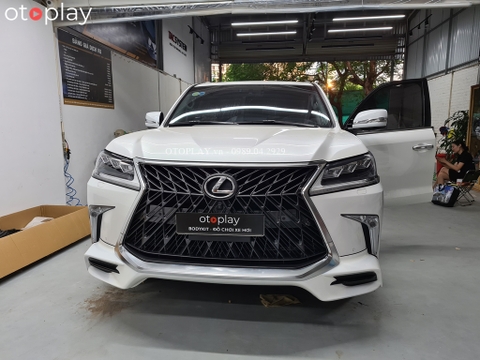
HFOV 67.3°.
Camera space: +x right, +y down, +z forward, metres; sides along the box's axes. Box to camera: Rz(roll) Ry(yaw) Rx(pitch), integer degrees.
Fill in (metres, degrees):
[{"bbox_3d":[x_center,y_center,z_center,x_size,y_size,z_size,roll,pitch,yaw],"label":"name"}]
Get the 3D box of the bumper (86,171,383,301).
[{"bbox_3d":[-0.082,0.314,2.211,1.920,0.680,0.580,1,8,7],"label":"bumper"}]

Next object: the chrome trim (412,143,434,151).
[{"bbox_3d":[1.822,-0.333,3.584,0.250,0.060,0.060,-3,8,-21],"label":"chrome trim"}]

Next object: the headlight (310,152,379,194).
[{"bbox_3d":[0.633,-0.036,2.144,0.460,0.250,0.400,1,8,7],"label":"headlight"}]

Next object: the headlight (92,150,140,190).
[{"bbox_3d":[-0.776,-0.068,2.316,0.460,0.250,0.400,1,8,7],"label":"headlight"}]

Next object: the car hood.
[{"bbox_3d":[-0.003,-0.300,2.746,1.720,0.250,1.300,1,8,7],"label":"car hood"}]

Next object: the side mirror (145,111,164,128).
[{"bbox_3d":[-0.900,-0.639,3.809,0.210,0.180,0.200,1,8,7],"label":"side mirror"}]

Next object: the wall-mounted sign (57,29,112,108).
[{"bbox_3d":[-2.183,-1.545,5.289,0.030,0.934,1.370,1,8,8],"label":"wall-mounted sign"}]

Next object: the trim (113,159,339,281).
[{"bbox_3d":[-0.100,0.206,2.045,1.320,0.660,0.270,1,8,7],"label":"trim"}]

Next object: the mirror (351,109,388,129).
[{"bbox_3d":[1.148,-0.542,3.195,0.300,0.190,0.190,1,8,6],"label":"mirror"}]

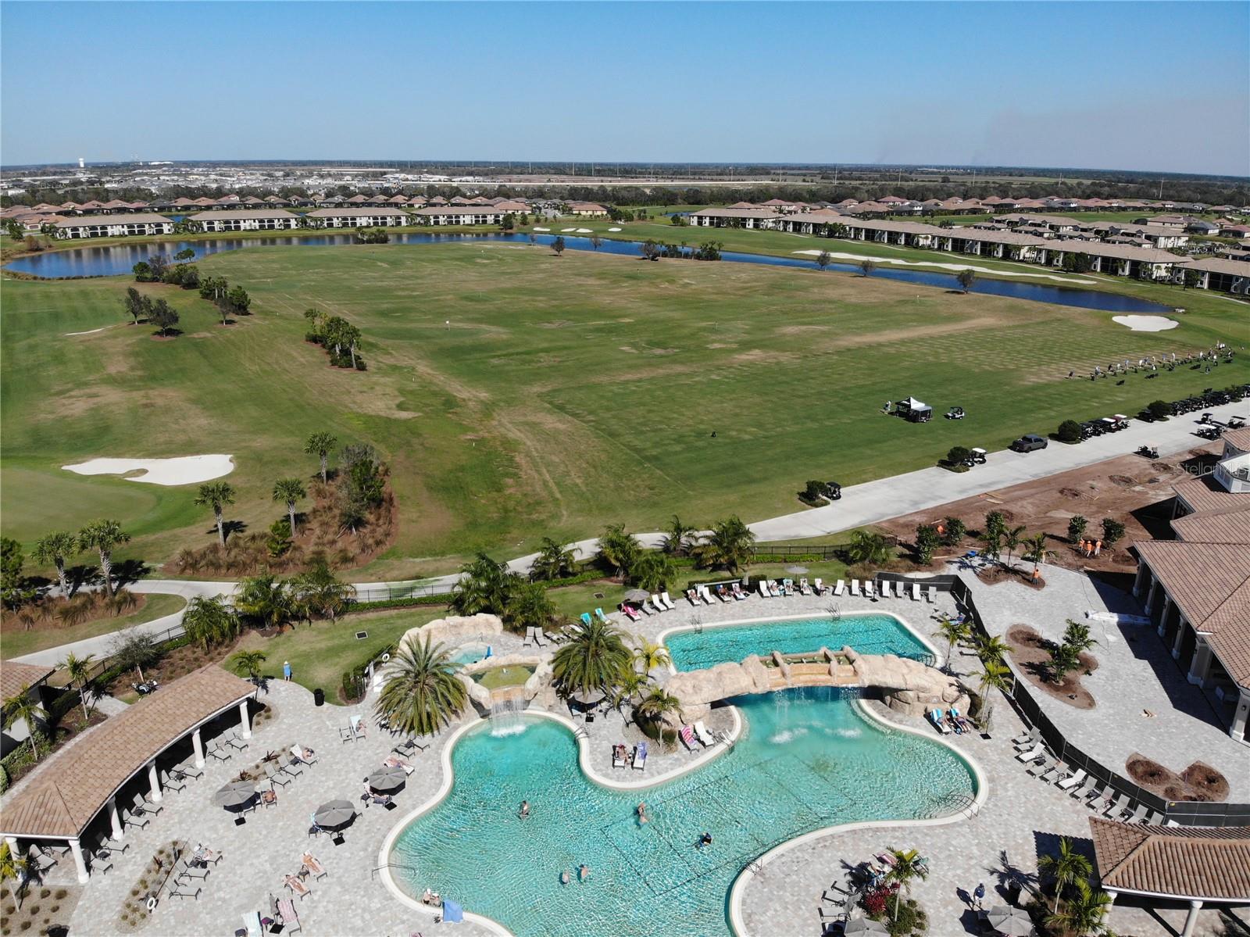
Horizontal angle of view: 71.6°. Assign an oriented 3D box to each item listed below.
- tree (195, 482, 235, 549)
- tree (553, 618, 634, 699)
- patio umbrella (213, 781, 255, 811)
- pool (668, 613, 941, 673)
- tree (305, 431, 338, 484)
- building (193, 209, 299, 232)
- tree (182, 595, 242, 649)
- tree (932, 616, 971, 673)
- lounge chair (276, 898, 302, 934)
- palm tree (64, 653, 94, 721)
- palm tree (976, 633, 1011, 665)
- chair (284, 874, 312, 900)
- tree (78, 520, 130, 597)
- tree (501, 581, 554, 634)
[{"bbox_3d":[-42.016,4.955,89.657,4.250,7.200,4.250,-9,22,-25],"label":"tree"},{"bbox_3d":[-2.686,15.620,70.872,6.500,7.200,6.500,1,19,0],"label":"tree"},{"bbox_3d":[-23.148,20.112,51.763,2.400,2.450,2.400,-10,22,-27],"label":"patio umbrella"},{"bbox_3d":[15.711,16.721,80.295,23.573,0.800,8.800,-3,20,-10],"label":"pool"},{"bbox_3d":[-37.451,-1.112,107.321,4.000,6.900,4.000,-7,21,-19],"label":"tree"},{"bbox_3d":[-219.485,-143.340,500.668,58.000,9.800,19.000,-11,22,-28],"label":"building"},{"bbox_3d":[-33.963,12.784,71.319,4.900,4.800,4.900,-10,22,-27],"label":"tree"},{"bbox_3d":[25.251,13.863,67.318,3.000,4.700,3.000,9,21,22],"label":"tree"},{"bbox_3d":[-19.386,26.034,50.294,0.700,0.970,1.925,-13,23,-33],"label":"lounge chair"},{"bbox_3d":[-42.487,17.073,67.536,2.700,5.900,2.700,1,19,0],"label":"palm tree"},{"bbox_3d":[31.411,16.324,73.790,3.100,4.600,3.100,1,19,0],"label":"palm tree"},{"bbox_3d":[-19.790,25.363,52.552,1.727,0.720,0.680,15,24,36],"label":"chair"},{"bbox_3d":[-51.920,9.138,86.373,4.900,8.100,4.900,1,19,0],"label":"tree"},{"bbox_3d":[-8.174,11.603,72.967,4.400,4.700,4.400,-2,20,-7],"label":"tree"}]

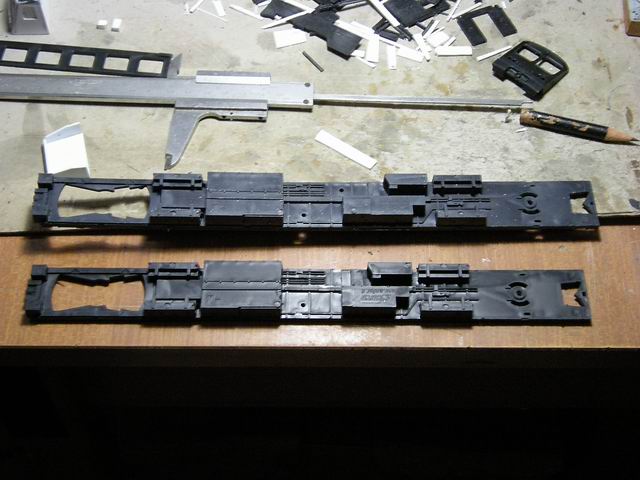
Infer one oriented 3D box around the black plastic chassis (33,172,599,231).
[{"bbox_3d":[0.000,-0.019,0.560,0.276,0.012,0.028,0,59,-1],"label":"black plastic chassis"}]

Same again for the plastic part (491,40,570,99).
[{"bbox_3d":[0.114,-0.093,0.610,0.034,0.007,0.031,30,63,16],"label":"plastic part"}]

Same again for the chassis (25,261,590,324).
[{"bbox_3d":[-0.005,0.026,0.544,0.267,0.012,0.028,0,59,-1],"label":"chassis"}]

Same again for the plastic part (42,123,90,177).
[{"bbox_3d":[-0.129,-0.043,0.575,0.021,0.010,0.028,-13,60,-8],"label":"plastic part"}]

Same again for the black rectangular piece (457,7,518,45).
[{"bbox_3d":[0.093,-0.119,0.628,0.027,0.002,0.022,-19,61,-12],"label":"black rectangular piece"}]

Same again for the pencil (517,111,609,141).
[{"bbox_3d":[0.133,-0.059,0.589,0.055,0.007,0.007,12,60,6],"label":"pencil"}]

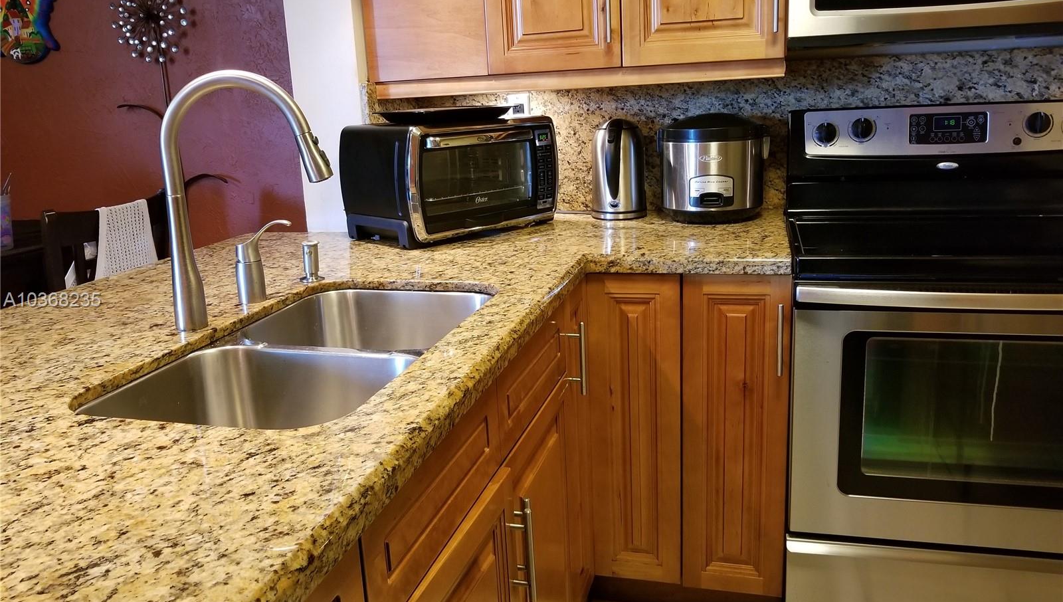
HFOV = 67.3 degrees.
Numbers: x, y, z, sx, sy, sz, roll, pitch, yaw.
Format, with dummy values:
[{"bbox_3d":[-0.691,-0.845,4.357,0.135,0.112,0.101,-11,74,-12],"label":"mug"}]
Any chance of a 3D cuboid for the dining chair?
[{"bbox_3d":[-1.281,0.245,2.228,0.530,1.040,0.460,0,14,11],"label":"dining chair"}]

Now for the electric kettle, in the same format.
[{"bbox_3d":[0.239,-0.365,2.214,0.155,0.264,0.190,1,14,15],"label":"electric kettle"}]

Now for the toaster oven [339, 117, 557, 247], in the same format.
[{"bbox_3d":[-0.195,-0.331,2.118,0.327,0.287,0.510,10,19,42],"label":"toaster oven"}]

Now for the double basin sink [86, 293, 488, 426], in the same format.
[{"bbox_3d":[-0.300,0.164,1.236,0.420,0.210,0.740,1,14,15],"label":"double basin sink"}]

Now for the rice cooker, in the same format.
[{"bbox_3d":[0.476,-0.351,2.093,0.285,0.272,0.268,1,14,14],"label":"rice cooker"}]

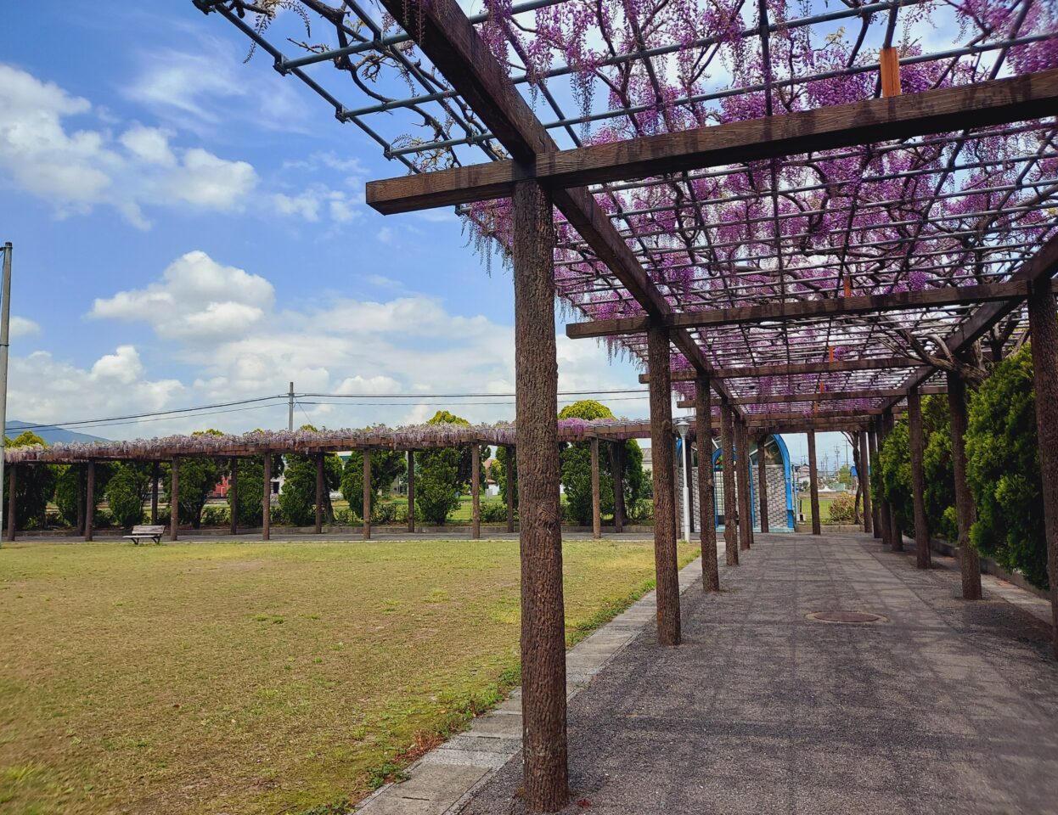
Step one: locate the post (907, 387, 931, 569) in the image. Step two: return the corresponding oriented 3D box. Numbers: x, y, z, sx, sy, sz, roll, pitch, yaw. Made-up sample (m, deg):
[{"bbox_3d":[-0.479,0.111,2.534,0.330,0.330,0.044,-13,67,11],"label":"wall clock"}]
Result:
[{"bbox_3d":[6.873,1.248,13.856,0.210,3.070,0.210,-3,-6,19],"label":"post"}]

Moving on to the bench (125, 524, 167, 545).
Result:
[{"bbox_3d":[-13.325,4.421,27.200,1.330,0.680,0.580,-3,-6,16],"label":"bench"}]

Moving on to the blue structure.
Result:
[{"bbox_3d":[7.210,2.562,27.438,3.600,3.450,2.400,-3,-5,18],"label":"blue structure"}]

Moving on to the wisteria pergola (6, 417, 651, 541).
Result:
[{"bbox_3d":[-8.137,2.997,29.524,26.300,3.700,4.700,-3,-5,18],"label":"wisteria pergola"}]

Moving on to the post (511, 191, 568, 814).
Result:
[{"bbox_3d":[0.061,0.378,3.923,0.210,3.074,0.210,-3,-5,18],"label":"post"}]

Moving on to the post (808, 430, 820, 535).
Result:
[{"bbox_3d":[8.421,2.176,23.158,0.210,3.070,0.210,-3,-6,19],"label":"post"}]

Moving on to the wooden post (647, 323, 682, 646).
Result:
[{"bbox_3d":[1.333,0.755,7.740,0.210,3.070,0.210,-3,-6,19],"label":"wooden post"}]

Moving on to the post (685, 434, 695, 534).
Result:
[{"bbox_3d":[5.521,2.639,26.680,0.210,3.200,0.210,-3,-5,18],"label":"post"}]

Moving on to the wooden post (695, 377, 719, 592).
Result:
[{"bbox_3d":[2.586,1.103,11.439,0.210,3.070,0.210,-3,-6,19],"label":"wooden post"}]

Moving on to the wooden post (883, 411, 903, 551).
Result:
[{"bbox_3d":[8.108,1.606,17.462,0.210,3.070,0.210,-3,-6,19],"label":"wooden post"}]

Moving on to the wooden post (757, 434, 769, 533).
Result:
[{"bbox_3d":[7.723,2.545,25.890,0.210,3.120,0.210,-3,-5,18],"label":"wooden post"}]

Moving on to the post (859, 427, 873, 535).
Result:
[{"bbox_3d":[10.662,2.354,24.857,0.210,3.150,0.210,-3,-5,18],"label":"post"}]

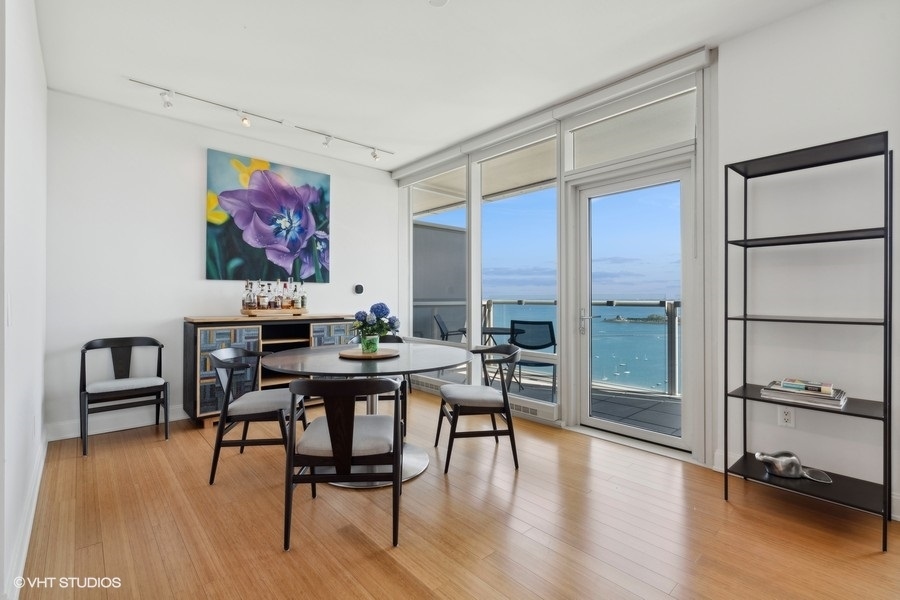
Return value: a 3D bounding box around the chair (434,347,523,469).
[{"bbox_3d":[0.208,0.705,2.784,0.550,0.770,0.515,0,0,-8],"label":"chair"}]

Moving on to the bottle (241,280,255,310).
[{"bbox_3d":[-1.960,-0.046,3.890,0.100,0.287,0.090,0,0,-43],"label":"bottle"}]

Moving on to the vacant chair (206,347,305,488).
[{"bbox_3d":[-1.254,0.705,2.625,0.550,0.770,0.515,0,0,-7],"label":"vacant chair"}]

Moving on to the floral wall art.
[{"bbox_3d":[-1.810,-0.793,4.112,1.205,1.215,0.040,0,0,-40],"label":"floral wall art"}]

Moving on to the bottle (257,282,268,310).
[{"bbox_3d":[-1.806,-0.029,3.858,0.100,0.260,0.100,0,0,-40],"label":"bottle"}]

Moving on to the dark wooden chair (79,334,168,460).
[{"bbox_3d":[-2.566,0.705,3.147,0.515,0.770,0.540,0,0,-42],"label":"dark wooden chair"}]

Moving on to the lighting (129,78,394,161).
[{"bbox_3d":[-1.536,-1.590,3.794,2.352,0.123,0.112,0,0,-43],"label":"lighting"}]

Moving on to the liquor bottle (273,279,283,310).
[{"bbox_3d":[-1.711,-0.057,3.980,0.088,0.303,0.088,0,0,-40],"label":"liquor bottle"}]

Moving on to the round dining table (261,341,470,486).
[{"bbox_3d":[-0.505,0.728,2.667,1.380,0.725,1.380,0,0,0],"label":"round dining table"}]

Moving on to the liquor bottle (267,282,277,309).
[{"bbox_3d":[-1.792,-0.042,4.015,0.085,0.262,0.080,0,0,-43],"label":"liquor bottle"}]

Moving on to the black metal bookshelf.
[{"bbox_3d":[1.871,0.182,2.119,0.409,1.854,0.610,0,0,-43],"label":"black metal bookshelf"}]

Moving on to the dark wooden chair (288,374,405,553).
[{"bbox_3d":[-0.501,0.738,2.020,0.513,0.750,0.521,0,0,-3],"label":"dark wooden chair"}]

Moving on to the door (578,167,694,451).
[{"bbox_3d":[1.458,0.073,3.203,0.062,2.066,0.879,0,0,-43],"label":"door"}]

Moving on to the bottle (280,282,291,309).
[{"bbox_3d":[-1.644,-0.038,4.022,0.098,0.266,0.098,0,0,-40],"label":"bottle"}]

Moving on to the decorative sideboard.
[{"bbox_3d":[-1.733,0.632,4.068,1.534,0.934,0.448,0,0,-43],"label":"decorative sideboard"}]

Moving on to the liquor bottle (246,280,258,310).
[{"bbox_3d":[-1.911,-0.041,3.860,0.100,0.280,0.090,0,0,-43],"label":"liquor bottle"}]

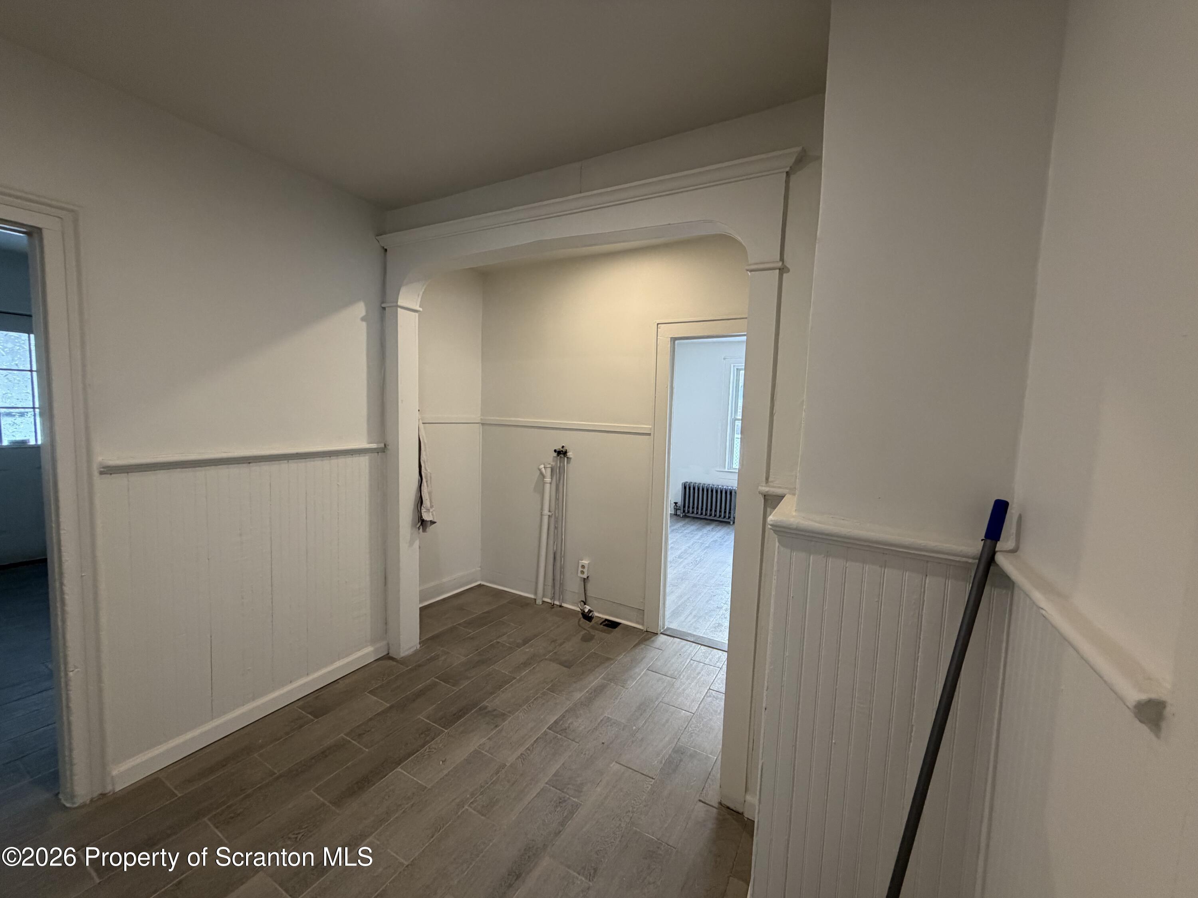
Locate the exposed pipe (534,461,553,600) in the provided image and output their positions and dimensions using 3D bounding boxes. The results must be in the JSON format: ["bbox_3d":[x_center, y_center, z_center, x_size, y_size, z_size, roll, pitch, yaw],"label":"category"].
[{"bbox_3d":[-0.410,0.644,3.656,0.115,1.085,0.065,5,6,30],"label":"exposed pipe"}]

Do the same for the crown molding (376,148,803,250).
[{"bbox_3d":[-0.259,-1.039,2.127,2.157,0.052,0.070,5,6,30],"label":"crown molding"}]

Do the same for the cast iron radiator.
[{"bbox_3d":[1.492,0.741,6.767,0.860,0.500,0.200,5,6,30],"label":"cast iron radiator"}]

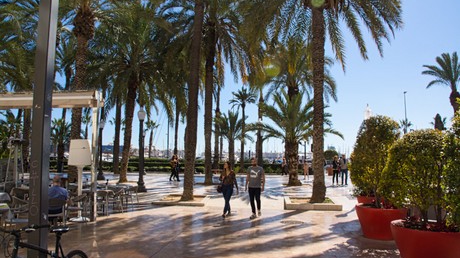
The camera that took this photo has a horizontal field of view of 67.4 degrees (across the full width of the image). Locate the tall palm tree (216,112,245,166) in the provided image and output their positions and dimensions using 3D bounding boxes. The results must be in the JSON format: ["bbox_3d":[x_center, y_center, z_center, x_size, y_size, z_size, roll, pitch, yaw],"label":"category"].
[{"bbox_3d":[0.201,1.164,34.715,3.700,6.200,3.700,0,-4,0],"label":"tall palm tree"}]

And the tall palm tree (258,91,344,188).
[{"bbox_3d":[3.974,0.470,21.280,5.600,5.800,5.500,0,-4,0],"label":"tall palm tree"}]

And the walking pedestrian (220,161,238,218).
[{"bbox_3d":[-0.015,1.729,10.007,0.540,1.640,0.440,0,-4,7],"label":"walking pedestrian"}]

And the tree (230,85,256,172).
[{"bbox_3d":[1.279,0.126,34.077,2.700,8.300,2.700,0,-4,0],"label":"tree"}]

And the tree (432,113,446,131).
[{"bbox_3d":[34.910,1.578,58.034,2.800,8.800,2.800,0,-4,0],"label":"tree"}]

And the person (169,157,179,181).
[{"bbox_3d":[-3.839,2.696,23.691,0.600,1.700,0.500,-1,-4,17],"label":"person"}]

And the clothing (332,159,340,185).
[{"bbox_3d":[6.122,2.490,19.852,0.450,1.390,0.340,0,-4,3],"label":"clothing"}]

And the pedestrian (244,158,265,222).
[{"bbox_3d":[0.728,1.691,10.106,0.560,1.780,0.500,0,-4,5],"label":"pedestrian"}]

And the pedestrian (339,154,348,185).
[{"bbox_3d":[6.584,2.372,19.960,0.530,1.740,0.360,-1,-4,17],"label":"pedestrian"}]

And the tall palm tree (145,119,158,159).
[{"bbox_3d":[-14.084,2.161,62.003,2.700,8.200,2.700,0,-4,0],"label":"tall palm tree"}]

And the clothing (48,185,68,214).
[{"bbox_3d":[-4.543,1.842,8.992,0.560,0.760,0.450,0,-4,7],"label":"clothing"}]

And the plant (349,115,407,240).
[{"bbox_3d":[3.403,1.054,7.793,1.300,2.680,1.300,0,-4,0],"label":"plant"}]

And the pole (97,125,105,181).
[{"bbox_3d":[-8.644,1.536,23.134,0.500,3.850,0.500,0,-4,0],"label":"pole"}]

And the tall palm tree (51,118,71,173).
[{"bbox_3d":[-16.041,1.537,32.773,2.500,5.300,2.500,0,-4,0],"label":"tall palm tree"}]

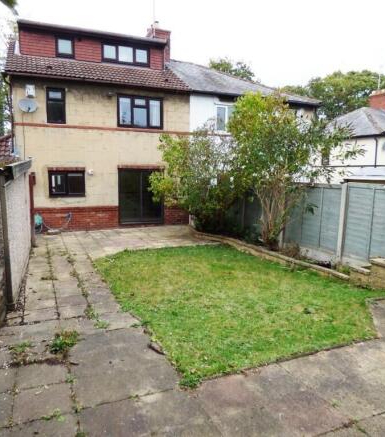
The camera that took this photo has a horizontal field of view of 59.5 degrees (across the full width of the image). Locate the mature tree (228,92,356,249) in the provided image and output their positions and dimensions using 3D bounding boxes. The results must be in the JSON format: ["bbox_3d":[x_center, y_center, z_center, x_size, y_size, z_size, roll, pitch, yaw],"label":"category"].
[{"bbox_3d":[2.599,-1.230,8.686,2.912,3.935,2.400,0,7,0],"label":"mature tree"}]

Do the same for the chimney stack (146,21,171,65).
[{"bbox_3d":[-1.506,-8.464,16.435,0.850,1.950,1.050,-3,8,-20],"label":"chimney stack"}]

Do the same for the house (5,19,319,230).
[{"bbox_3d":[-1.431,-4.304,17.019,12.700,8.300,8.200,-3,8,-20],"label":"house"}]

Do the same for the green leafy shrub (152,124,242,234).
[{"bbox_3d":[0.120,-1.250,10.600,2.800,3.400,2.500,0,7,0],"label":"green leafy shrub"}]

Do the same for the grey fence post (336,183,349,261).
[{"bbox_3d":[3.165,0.115,7.094,0.110,1.675,0.110,-3,8,-25],"label":"grey fence post"}]

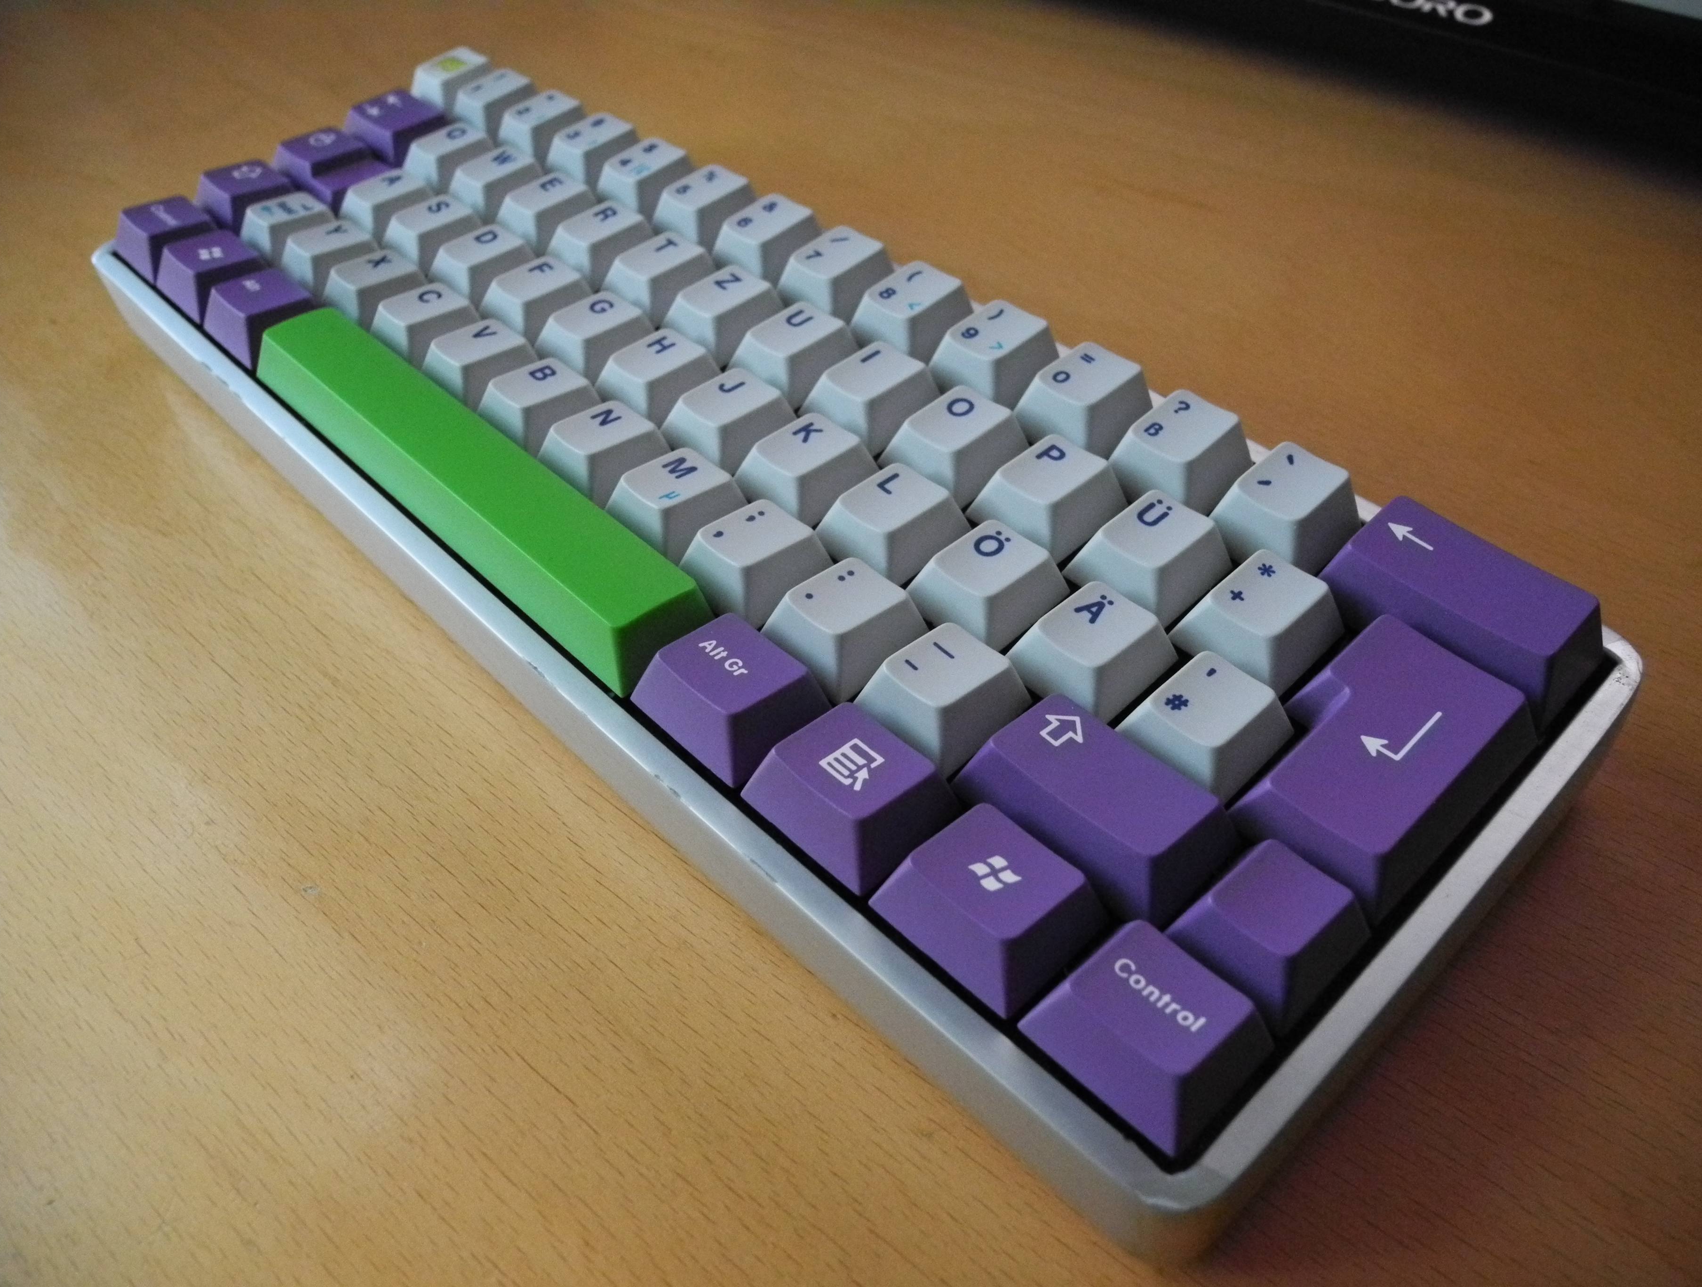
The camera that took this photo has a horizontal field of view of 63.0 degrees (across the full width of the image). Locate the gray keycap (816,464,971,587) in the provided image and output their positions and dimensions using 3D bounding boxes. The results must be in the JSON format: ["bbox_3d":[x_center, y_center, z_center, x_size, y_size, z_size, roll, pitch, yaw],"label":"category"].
[{"bbox_3d":[0.006,-0.019,0.207,0.018,0.008,0.018,-38,54,-24],"label":"gray keycap"}]

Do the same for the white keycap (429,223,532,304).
[{"bbox_3d":[-0.072,-0.075,0.269,0.018,0.007,0.018,-38,54,-24],"label":"white keycap"}]

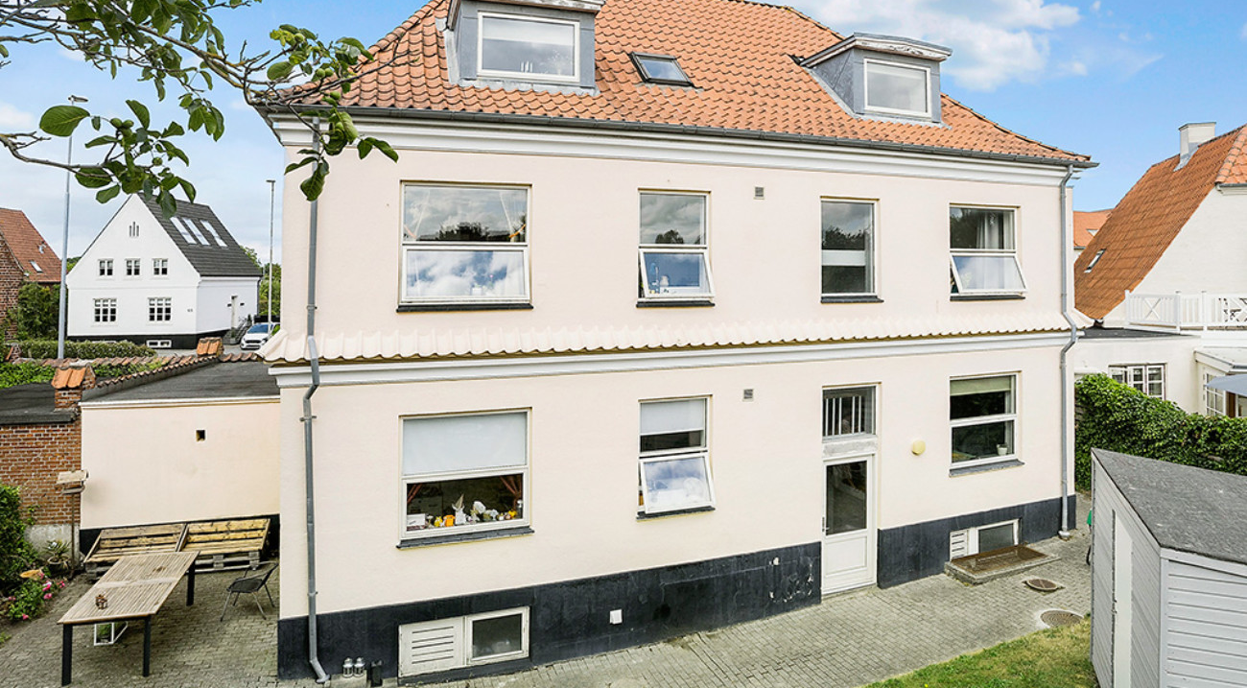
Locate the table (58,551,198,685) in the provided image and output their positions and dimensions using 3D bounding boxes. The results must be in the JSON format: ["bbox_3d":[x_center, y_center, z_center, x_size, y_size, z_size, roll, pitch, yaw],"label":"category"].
[{"bbox_3d":[-6.550,3.583,7.919,1.000,0.730,1.700,-1,4,-20],"label":"table"}]

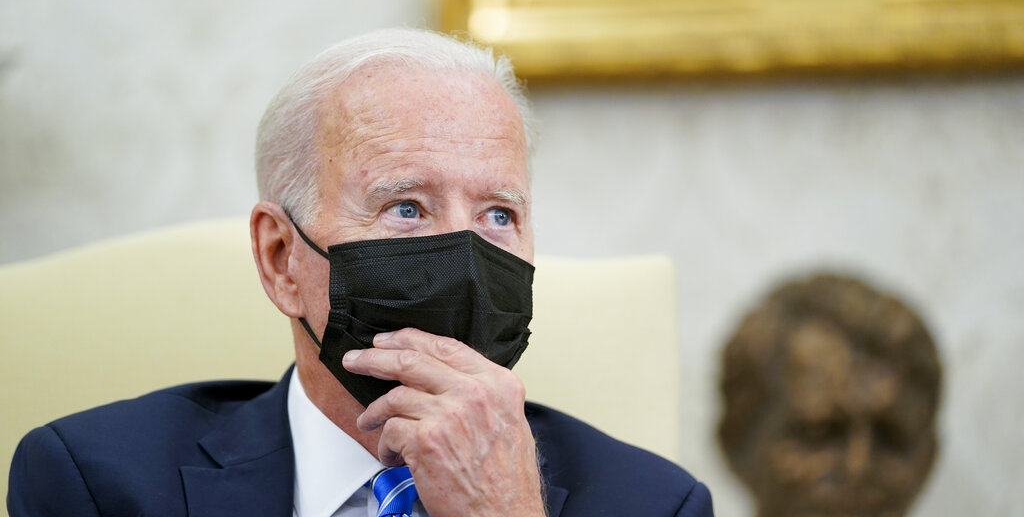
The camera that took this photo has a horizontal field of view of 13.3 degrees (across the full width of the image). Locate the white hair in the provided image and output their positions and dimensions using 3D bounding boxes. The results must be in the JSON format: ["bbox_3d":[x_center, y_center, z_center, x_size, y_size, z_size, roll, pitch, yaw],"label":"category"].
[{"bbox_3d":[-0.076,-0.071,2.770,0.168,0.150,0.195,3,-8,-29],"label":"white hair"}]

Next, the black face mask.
[{"bbox_3d":[-0.049,0.035,2.710,0.145,0.115,0.110,3,-8,-29],"label":"black face mask"}]

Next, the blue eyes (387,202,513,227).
[{"bbox_3d":[-0.038,-0.027,2.690,0.090,0.014,0.022,3,-8,-29],"label":"blue eyes"}]

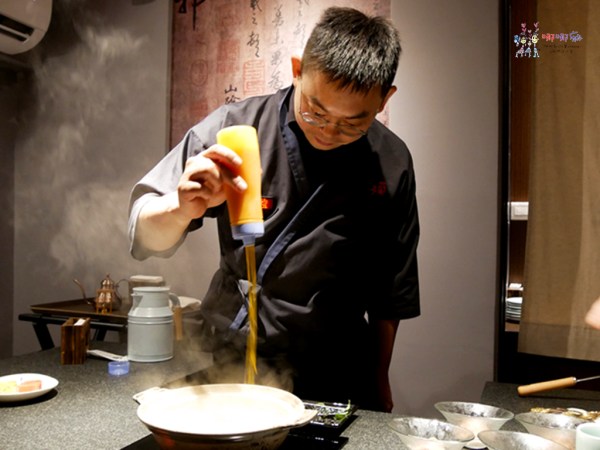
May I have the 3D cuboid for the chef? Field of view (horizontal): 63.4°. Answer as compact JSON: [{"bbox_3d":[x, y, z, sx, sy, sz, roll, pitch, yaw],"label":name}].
[{"bbox_3d":[-0.030,0.380,1.100,0.640,1.640,0.500,1,-1,5],"label":"chef"}]

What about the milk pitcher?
[{"bbox_3d":[-0.415,0.283,1.415,0.170,0.200,0.132,2,-1,-42],"label":"milk pitcher"}]

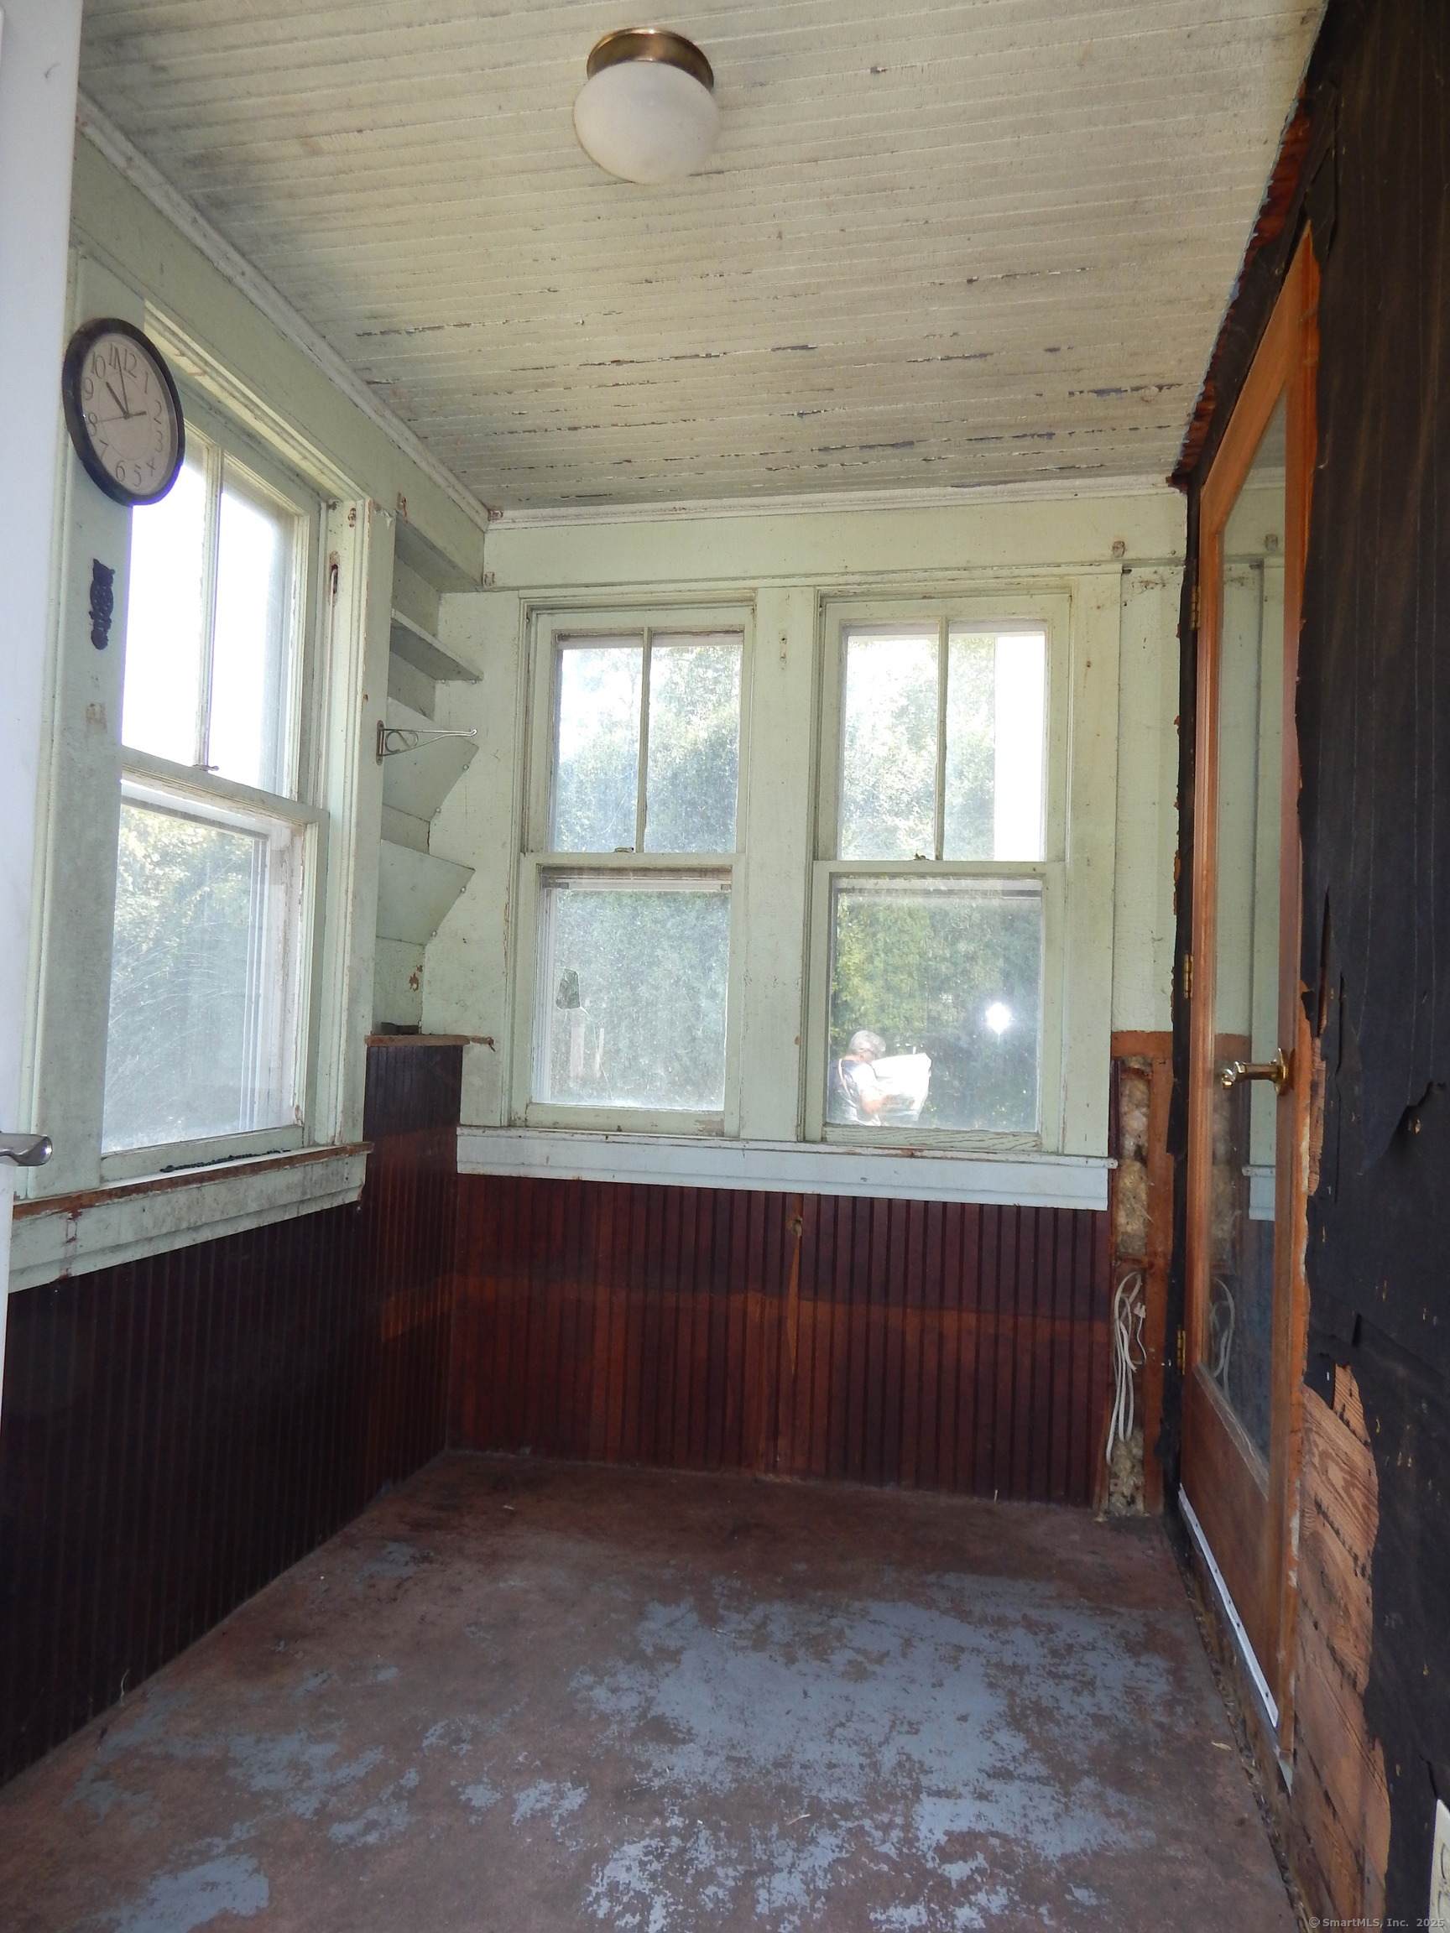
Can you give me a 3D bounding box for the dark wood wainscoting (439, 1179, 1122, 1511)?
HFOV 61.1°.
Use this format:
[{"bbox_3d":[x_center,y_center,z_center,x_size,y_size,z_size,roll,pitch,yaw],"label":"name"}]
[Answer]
[{"bbox_3d":[0.088,0.854,2.856,1.518,0.658,0.030,1,-2,12],"label":"dark wood wainscoting"}]

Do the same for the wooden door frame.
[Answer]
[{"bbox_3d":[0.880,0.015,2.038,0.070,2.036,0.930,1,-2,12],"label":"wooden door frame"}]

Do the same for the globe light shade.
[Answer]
[{"bbox_3d":[-0.099,-1.104,1.601,0.190,0.112,0.190,2,-2,0],"label":"globe light shade"}]

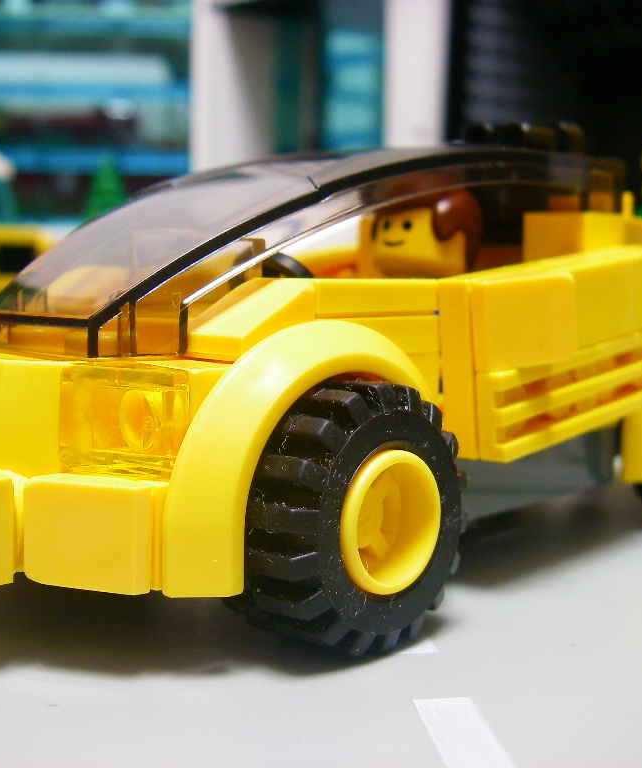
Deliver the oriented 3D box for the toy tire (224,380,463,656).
[{"bbox_3d":[0.001,0.010,0.090,0.012,0.021,0.021,7,9,44],"label":"toy tire"}]

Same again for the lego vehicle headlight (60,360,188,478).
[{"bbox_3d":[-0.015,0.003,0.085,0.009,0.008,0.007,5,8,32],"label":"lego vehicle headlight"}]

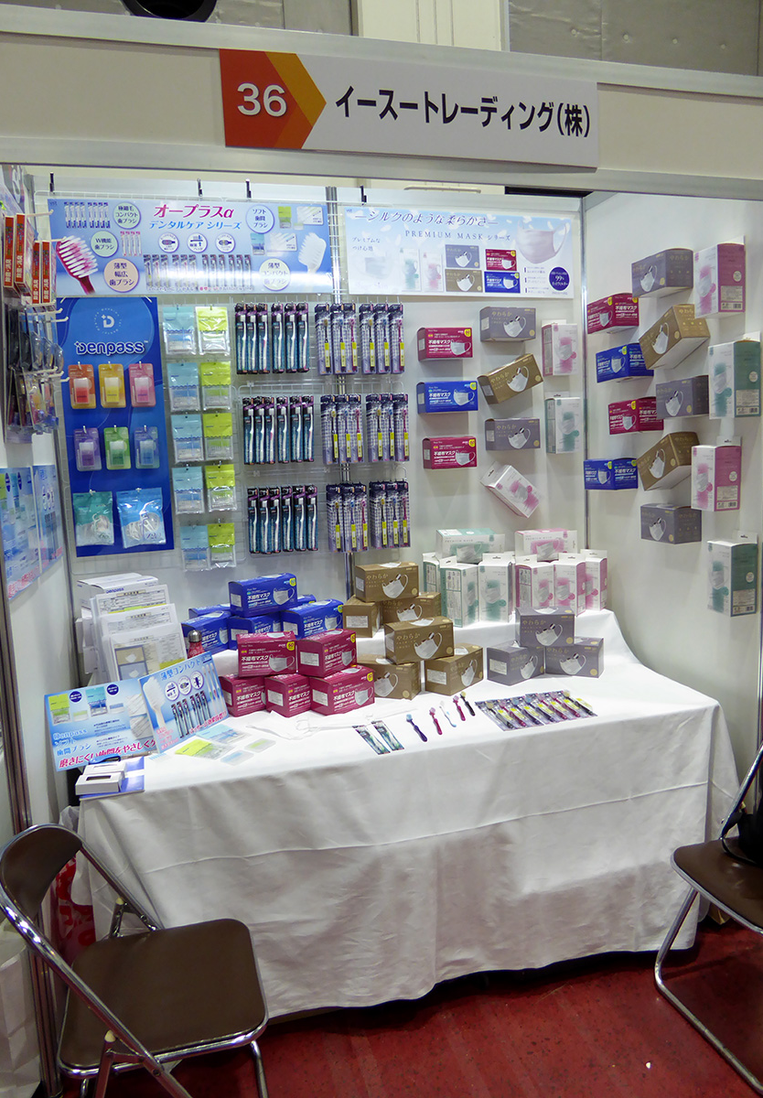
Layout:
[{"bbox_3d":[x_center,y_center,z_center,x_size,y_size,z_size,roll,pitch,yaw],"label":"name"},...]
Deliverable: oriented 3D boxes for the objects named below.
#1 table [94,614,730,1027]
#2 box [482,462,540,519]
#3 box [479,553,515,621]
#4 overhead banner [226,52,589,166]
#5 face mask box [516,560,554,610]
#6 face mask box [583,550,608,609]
[{"bbox_3d":[0.038,0.714,2.415,1.820,0.865,0.910,-4,8,-14],"label":"table"},{"bbox_3d":[0.506,-0.231,2.952,0.213,0.103,0.087,40,-6,-17],"label":"box"},{"bbox_3d":[0.412,0.139,2.740,0.105,0.232,0.084,1,9,19],"label":"box"},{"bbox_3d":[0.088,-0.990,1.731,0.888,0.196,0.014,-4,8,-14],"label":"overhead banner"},{"bbox_3d":[0.569,0.153,2.817,0.102,0.184,0.087,-7,9,-30],"label":"face mask box"},{"bbox_3d":[0.795,0.119,2.893,0.102,0.215,0.086,2,8,32],"label":"face mask box"}]

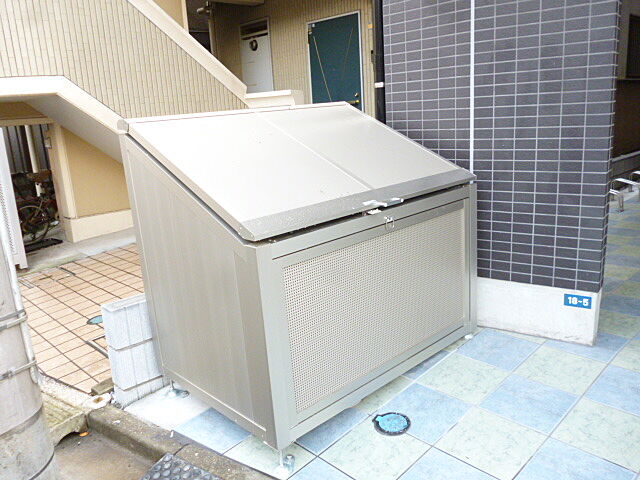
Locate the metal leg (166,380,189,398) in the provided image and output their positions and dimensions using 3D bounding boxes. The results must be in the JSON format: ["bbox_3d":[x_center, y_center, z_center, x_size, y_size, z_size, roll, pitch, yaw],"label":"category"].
[{"bbox_3d":[-0.678,0.704,2.468,0.060,0.070,0.080,-15,17,-41],"label":"metal leg"}]

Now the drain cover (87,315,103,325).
[{"bbox_3d":[-1.526,0.550,3.565,0.145,0.020,0.145,-22,23,-39],"label":"drain cover"}]

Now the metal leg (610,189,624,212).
[{"bbox_3d":[3.068,-0.402,5.330,0.080,0.220,0.140,-15,17,-41],"label":"metal leg"}]

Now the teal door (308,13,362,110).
[{"bbox_3d":[0.218,-1.612,6.192,0.050,1.930,0.830,-15,17,-41],"label":"teal door"}]

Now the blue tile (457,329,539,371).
[{"bbox_3d":[0.856,0.535,2.504,0.300,0.015,0.300,-22,22,-39],"label":"blue tile"}]

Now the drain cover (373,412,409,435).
[{"bbox_3d":[0.291,0.731,2.067,0.145,0.020,0.145,-7,17,2],"label":"drain cover"}]

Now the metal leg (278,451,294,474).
[{"bbox_3d":[-0.118,0.805,1.906,0.050,0.070,0.055,-15,17,-41],"label":"metal leg"}]

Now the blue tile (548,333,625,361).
[{"bbox_3d":[1.276,0.488,2.477,0.300,0.015,0.300,-19,20,-40],"label":"blue tile"}]

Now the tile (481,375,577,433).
[{"bbox_3d":[0.845,0.662,2.099,0.300,0.015,0.300,-22,22,-39],"label":"tile"}]

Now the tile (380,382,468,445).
[{"bbox_3d":[0.425,0.709,2.125,0.300,0.015,0.300,-22,22,-39],"label":"tile"}]

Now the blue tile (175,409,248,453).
[{"bbox_3d":[-0.412,0.800,2.181,0.290,0.015,0.300,-22,22,-39],"label":"blue tile"}]

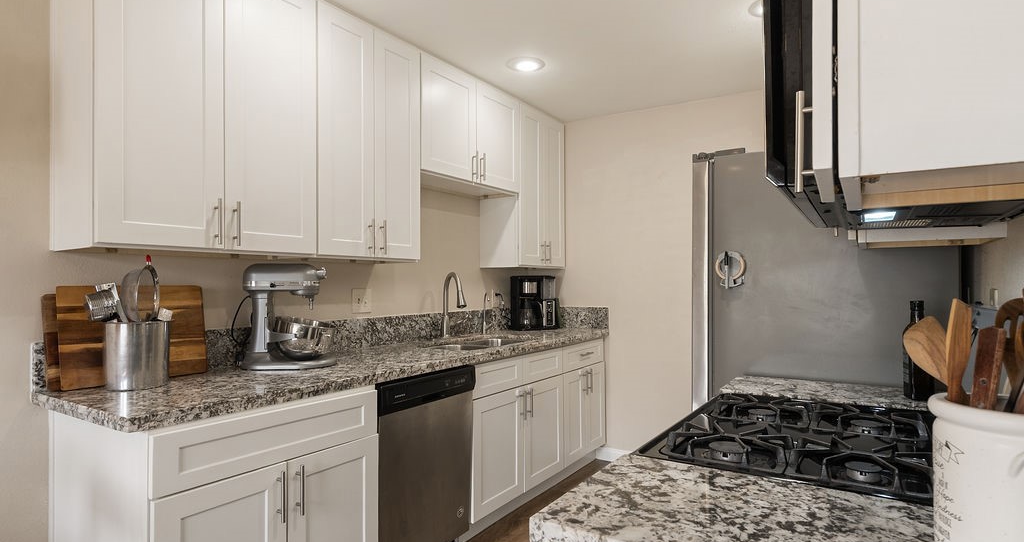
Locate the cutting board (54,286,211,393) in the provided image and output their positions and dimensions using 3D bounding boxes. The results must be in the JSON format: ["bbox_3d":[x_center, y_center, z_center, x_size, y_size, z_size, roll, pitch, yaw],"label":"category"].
[{"bbox_3d":[-1.319,0.222,1.807,0.022,0.332,0.432,-14,-9,34],"label":"cutting board"}]

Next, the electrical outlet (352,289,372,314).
[{"bbox_3d":[-0.788,0.159,2.692,0.008,0.126,0.126,-2,-2,34],"label":"electrical outlet"}]

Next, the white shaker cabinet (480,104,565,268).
[{"bbox_3d":[0.089,-0.564,3.716,0.328,1.084,0.619,-2,-2,34],"label":"white shaker cabinet"}]

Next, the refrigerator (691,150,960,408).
[{"bbox_3d":[1.293,0.426,2.145,0.792,1.743,0.857,-2,-2,34],"label":"refrigerator"}]

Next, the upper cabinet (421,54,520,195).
[{"bbox_3d":[-0.345,-0.810,3.092,0.328,0.618,0.905,-2,-2,34],"label":"upper cabinet"}]

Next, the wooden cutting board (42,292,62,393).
[{"bbox_3d":[-1.449,0.245,1.868,0.021,0.327,0.390,-13,-9,35],"label":"wooden cutting board"}]

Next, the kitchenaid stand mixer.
[{"bbox_3d":[-0.922,0.179,2.118,0.379,0.419,0.266,0,-2,-6],"label":"kitchenaid stand mixer"}]

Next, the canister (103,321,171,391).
[{"bbox_3d":[-1.229,0.275,1.690,0.168,0.210,0.168,-2,-2,34],"label":"canister"}]

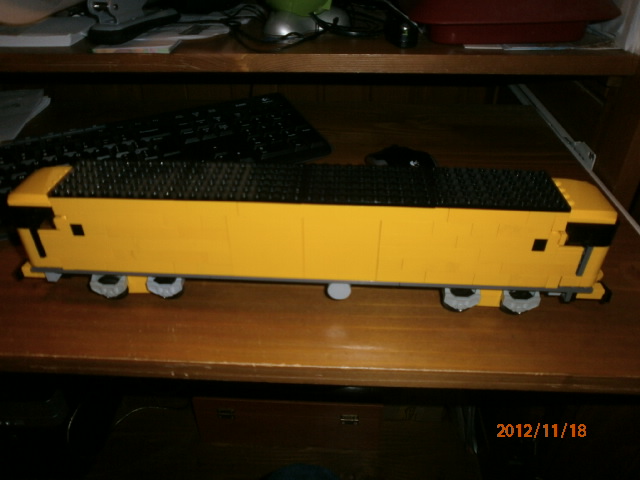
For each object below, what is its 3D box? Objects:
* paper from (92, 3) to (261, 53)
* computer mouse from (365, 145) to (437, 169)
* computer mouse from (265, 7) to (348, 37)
[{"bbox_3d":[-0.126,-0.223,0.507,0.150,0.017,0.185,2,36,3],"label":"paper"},{"bbox_3d":[0.082,-0.067,0.484,0.063,0.037,0.100,-8,36,-10],"label":"computer mouse"},{"bbox_3d":[-0.013,-0.233,0.508,0.092,0.031,0.058,-8,36,-10],"label":"computer mouse"}]

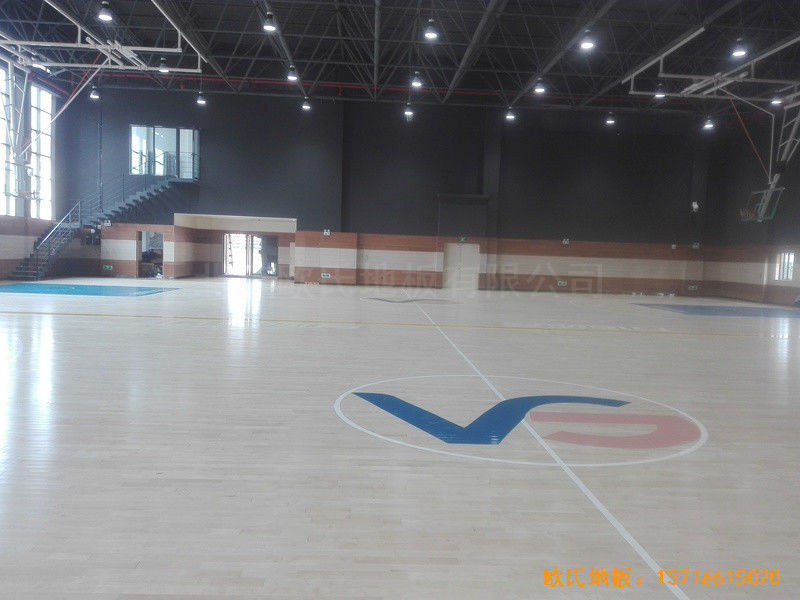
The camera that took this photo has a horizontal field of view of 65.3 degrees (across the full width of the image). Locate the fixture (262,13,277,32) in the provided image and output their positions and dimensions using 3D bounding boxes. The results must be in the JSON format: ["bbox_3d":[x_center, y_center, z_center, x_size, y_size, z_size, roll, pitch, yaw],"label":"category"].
[{"bbox_3d":[-3.806,-8.114,18.200,0.430,0.570,0.430,2,4,-2],"label":"fixture"}]

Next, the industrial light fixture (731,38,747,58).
[{"bbox_3d":[10.253,-7.639,18.900,0.430,0.570,0.430,2,4,-2],"label":"industrial light fixture"}]

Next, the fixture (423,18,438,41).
[{"bbox_3d":[0.904,-8.034,18.500,0.430,0.570,0.430,2,4,-2],"label":"fixture"}]

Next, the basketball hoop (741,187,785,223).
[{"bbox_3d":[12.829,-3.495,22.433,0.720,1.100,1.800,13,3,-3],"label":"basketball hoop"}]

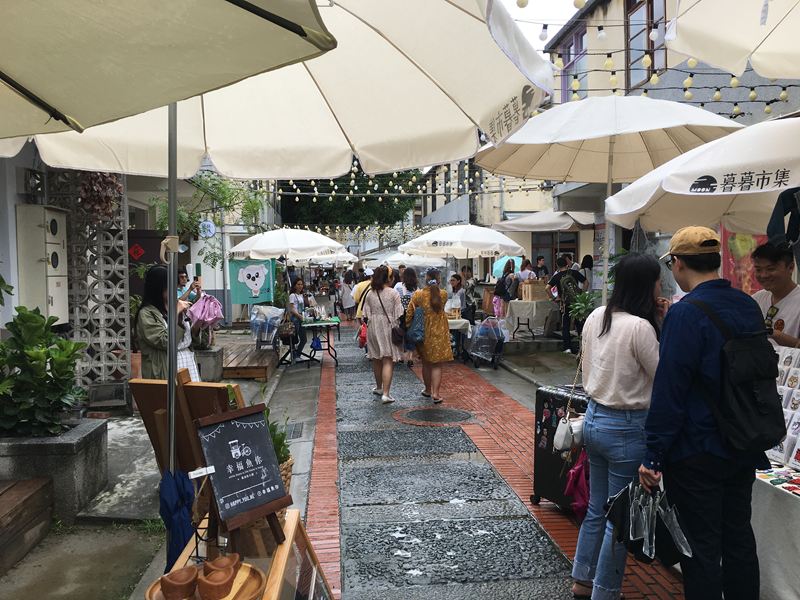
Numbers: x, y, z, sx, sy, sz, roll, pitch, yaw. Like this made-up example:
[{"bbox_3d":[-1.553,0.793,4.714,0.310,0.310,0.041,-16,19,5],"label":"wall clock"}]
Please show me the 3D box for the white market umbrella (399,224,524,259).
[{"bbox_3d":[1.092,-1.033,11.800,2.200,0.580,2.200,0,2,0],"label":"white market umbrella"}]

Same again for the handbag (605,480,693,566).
[{"bbox_3d":[1.071,0.967,2.900,0.350,0.360,0.170,1,3,18],"label":"handbag"}]

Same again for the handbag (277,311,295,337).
[{"bbox_3d":[-1.913,0.409,11.200,0.300,0.440,0.180,0,3,-6],"label":"handbag"}]

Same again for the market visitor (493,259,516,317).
[{"bbox_3d":[2.162,-0.044,13.800,0.500,1.580,0.450,2,3,41],"label":"market visitor"}]

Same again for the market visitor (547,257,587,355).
[{"bbox_3d":[2.999,0.091,12.000,0.620,1.700,0.500,0,2,-12],"label":"market visitor"}]

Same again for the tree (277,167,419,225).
[{"bbox_3d":[-2.261,-3.476,30.000,6.800,7.600,6.000,0,2,0],"label":"tree"}]

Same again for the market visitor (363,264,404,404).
[{"bbox_3d":[-0.184,0.394,8.137,0.480,1.636,0.460,0,3,3],"label":"market visitor"}]

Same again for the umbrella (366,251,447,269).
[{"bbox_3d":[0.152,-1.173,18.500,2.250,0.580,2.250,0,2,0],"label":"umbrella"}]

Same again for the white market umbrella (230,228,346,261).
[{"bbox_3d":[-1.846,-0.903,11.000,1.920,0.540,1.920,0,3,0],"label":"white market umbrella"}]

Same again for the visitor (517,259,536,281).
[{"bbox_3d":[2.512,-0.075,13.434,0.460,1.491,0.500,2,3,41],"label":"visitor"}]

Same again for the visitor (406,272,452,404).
[{"bbox_3d":[0.358,0.420,8.086,0.520,1.585,0.450,0,3,3],"label":"visitor"}]

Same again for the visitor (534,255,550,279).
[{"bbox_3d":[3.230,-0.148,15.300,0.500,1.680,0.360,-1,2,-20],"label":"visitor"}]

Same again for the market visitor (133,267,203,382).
[{"bbox_3d":[-1.804,0.504,5.200,0.500,1.540,0.480,0,2,-7],"label":"market visitor"}]

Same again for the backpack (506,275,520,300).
[{"bbox_3d":[2.219,-0.244,13.100,0.200,0.460,0.280,-2,3,-37],"label":"backpack"}]

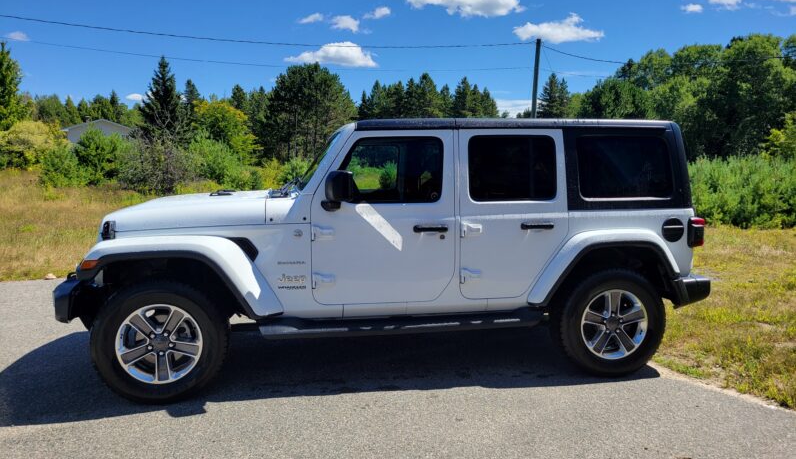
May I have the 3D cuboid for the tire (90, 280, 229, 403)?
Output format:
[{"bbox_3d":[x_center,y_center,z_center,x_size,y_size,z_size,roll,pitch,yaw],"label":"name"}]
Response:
[{"bbox_3d":[-1.480,0.692,3.778,0.800,0.800,0.255,-1,7,-9],"label":"tire"}]

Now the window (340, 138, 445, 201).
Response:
[{"bbox_3d":[-0.057,-0.387,3.924,0.710,0.434,0.045,-1,0,-9],"label":"window"}]

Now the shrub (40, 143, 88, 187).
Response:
[{"bbox_3d":[-14.637,-2.872,26.050,1.974,1.845,1.777,-4,9,-29],"label":"shrub"}]

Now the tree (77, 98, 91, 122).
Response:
[{"bbox_3d":[-36.831,-11.097,70.502,2.800,8.770,2.800,-3,7,-27],"label":"tree"}]

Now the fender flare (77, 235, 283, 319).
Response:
[{"bbox_3d":[-1.337,0.300,3.740,1.210,0.530,0.300,-1,8,-10],"label":"fender flare"}]

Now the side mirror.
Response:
[{"bbox_3d":[-0.373,-0.245,3.751,0.185,0.260,0.240,-1,7,-8],"label":"side mirror"}]

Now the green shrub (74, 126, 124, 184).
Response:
[{"bbox_3d":[-12.433,-3.035,24.904,1.865,2.399,1.772,-3,8,-26],"label":"green shrub"}]

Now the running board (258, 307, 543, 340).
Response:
[{"bbox_3d":[0.053,0.622,3.972,1.920,0.125,0.180,-1,8,-10],"label":"running board"}]

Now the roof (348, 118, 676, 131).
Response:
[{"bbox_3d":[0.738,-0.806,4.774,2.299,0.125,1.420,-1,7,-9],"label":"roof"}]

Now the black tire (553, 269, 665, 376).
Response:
[{"bbox_3d":[1.493,0.644,4.266,0.810,0.800,0.257,-1,8,-10],"label":"black tire"}]

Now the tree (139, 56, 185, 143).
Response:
[{"bbox_3d":[-17.300,-8.871,44.016,3.227,7.682,3.227,-2,7,-21],"label":"tree"}]

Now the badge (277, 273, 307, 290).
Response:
[{"bbox_3d":[-0.691,0.337,3.864,0.185,0.105,0.015,-1,8,-10],"label":"badge"}]

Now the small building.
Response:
[{"bbox_3d":[-32.751,-9.667,66.300,7.777,4.600,9.000,-3,8,-26],"label":"small building"}]

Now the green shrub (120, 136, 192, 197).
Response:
[{"bbox_3d":[-8.574,-2.249,21.227,2.501,2.013,2.126,-3,7,-22],"label":"green shrub"}]

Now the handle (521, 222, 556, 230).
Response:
[{"bbox_3d":[0.946,-0.027,4.052,0.239,0.047,0.050,-1,7,-9],"label":"handle"}]

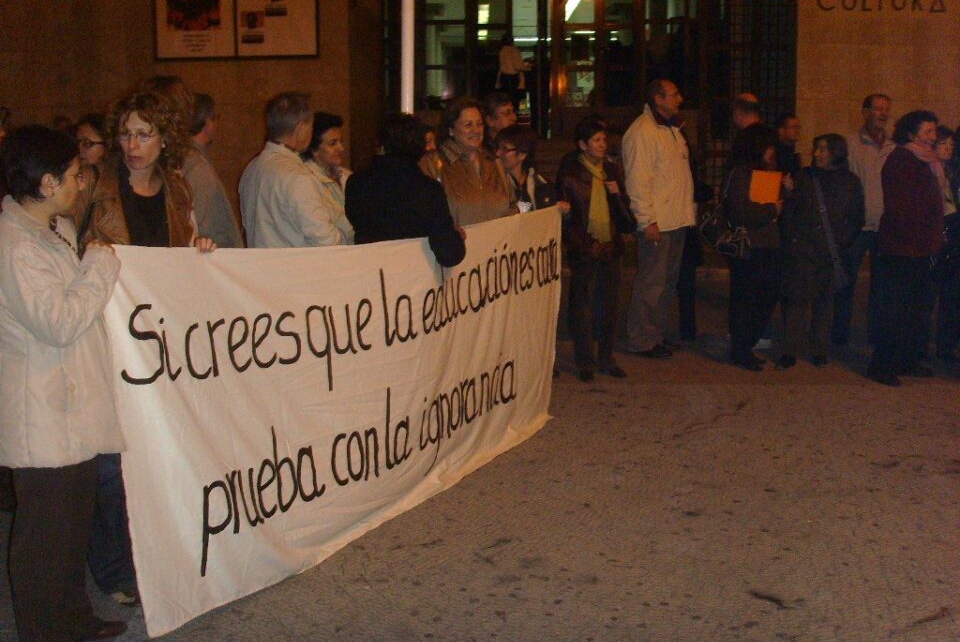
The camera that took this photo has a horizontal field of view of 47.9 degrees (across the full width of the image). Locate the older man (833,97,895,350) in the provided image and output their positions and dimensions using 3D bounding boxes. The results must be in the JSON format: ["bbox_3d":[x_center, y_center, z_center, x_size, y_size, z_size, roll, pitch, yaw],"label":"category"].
[{"bbox_3d":[2.817,-0.729,7.841,0.500,1.760,0.340,-4,11,-24],"label":"older man"}]

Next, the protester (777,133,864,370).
[{"bbox_3d":[2.313,-0.480,7.327,0.520,1.530,0.380,8,13,38],"label":"protester"}]

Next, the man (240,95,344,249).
[{"bbox_3d":[-0.793,-0.091,4.552,0.400,1.690,0.540,-9,14,-43],"label":"man"}]

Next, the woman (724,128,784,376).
[{"bbox_3d":[1.803,-0.478,7.063,0.380,1.596,0.470,6,11,30],"label":"woman"}]

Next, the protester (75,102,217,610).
[{"bbox_3d":[-1.064,0.115,3.567,0.500,1.684,0.360,-4,11,-25],"label":"protester"}]

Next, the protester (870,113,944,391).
[{"bbox_3d":[2.709,-0.483,6.869,0.420,1.640,0.500,4,11,23],"label":"protester"}]

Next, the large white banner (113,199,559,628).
[{"bbox_3d":[-0.316,0.168,4.511,0.180,1.202,3.060,5,11,28],"label":"large white banner"}]

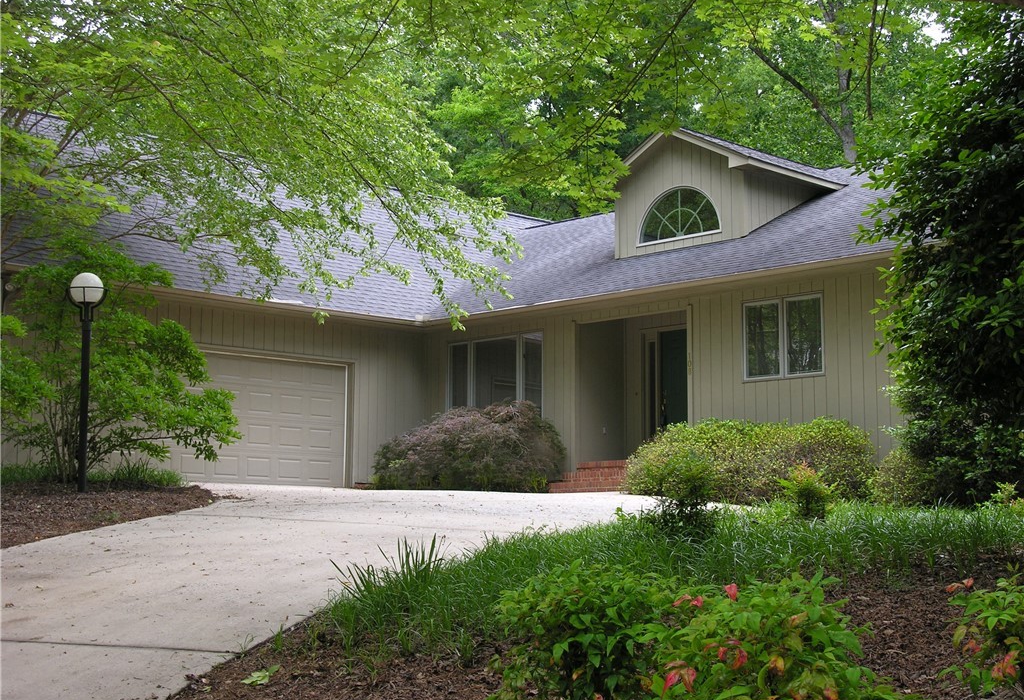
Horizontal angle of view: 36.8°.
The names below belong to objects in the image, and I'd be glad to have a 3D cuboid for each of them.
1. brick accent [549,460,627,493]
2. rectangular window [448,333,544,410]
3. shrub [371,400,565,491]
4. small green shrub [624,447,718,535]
[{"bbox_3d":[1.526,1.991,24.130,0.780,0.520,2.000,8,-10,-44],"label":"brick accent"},{"bbox_3d":[-0.334,0.551,26.740,0.120,1.530,2.433,8,-10,-44],"label":"rectangular window"},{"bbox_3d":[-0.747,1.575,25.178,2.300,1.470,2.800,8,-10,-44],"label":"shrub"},{"bbox_3d":[1.398,1.233,13.400,0.780,0.760,0.720,0,-7,6],"label":"small green shrub"}]

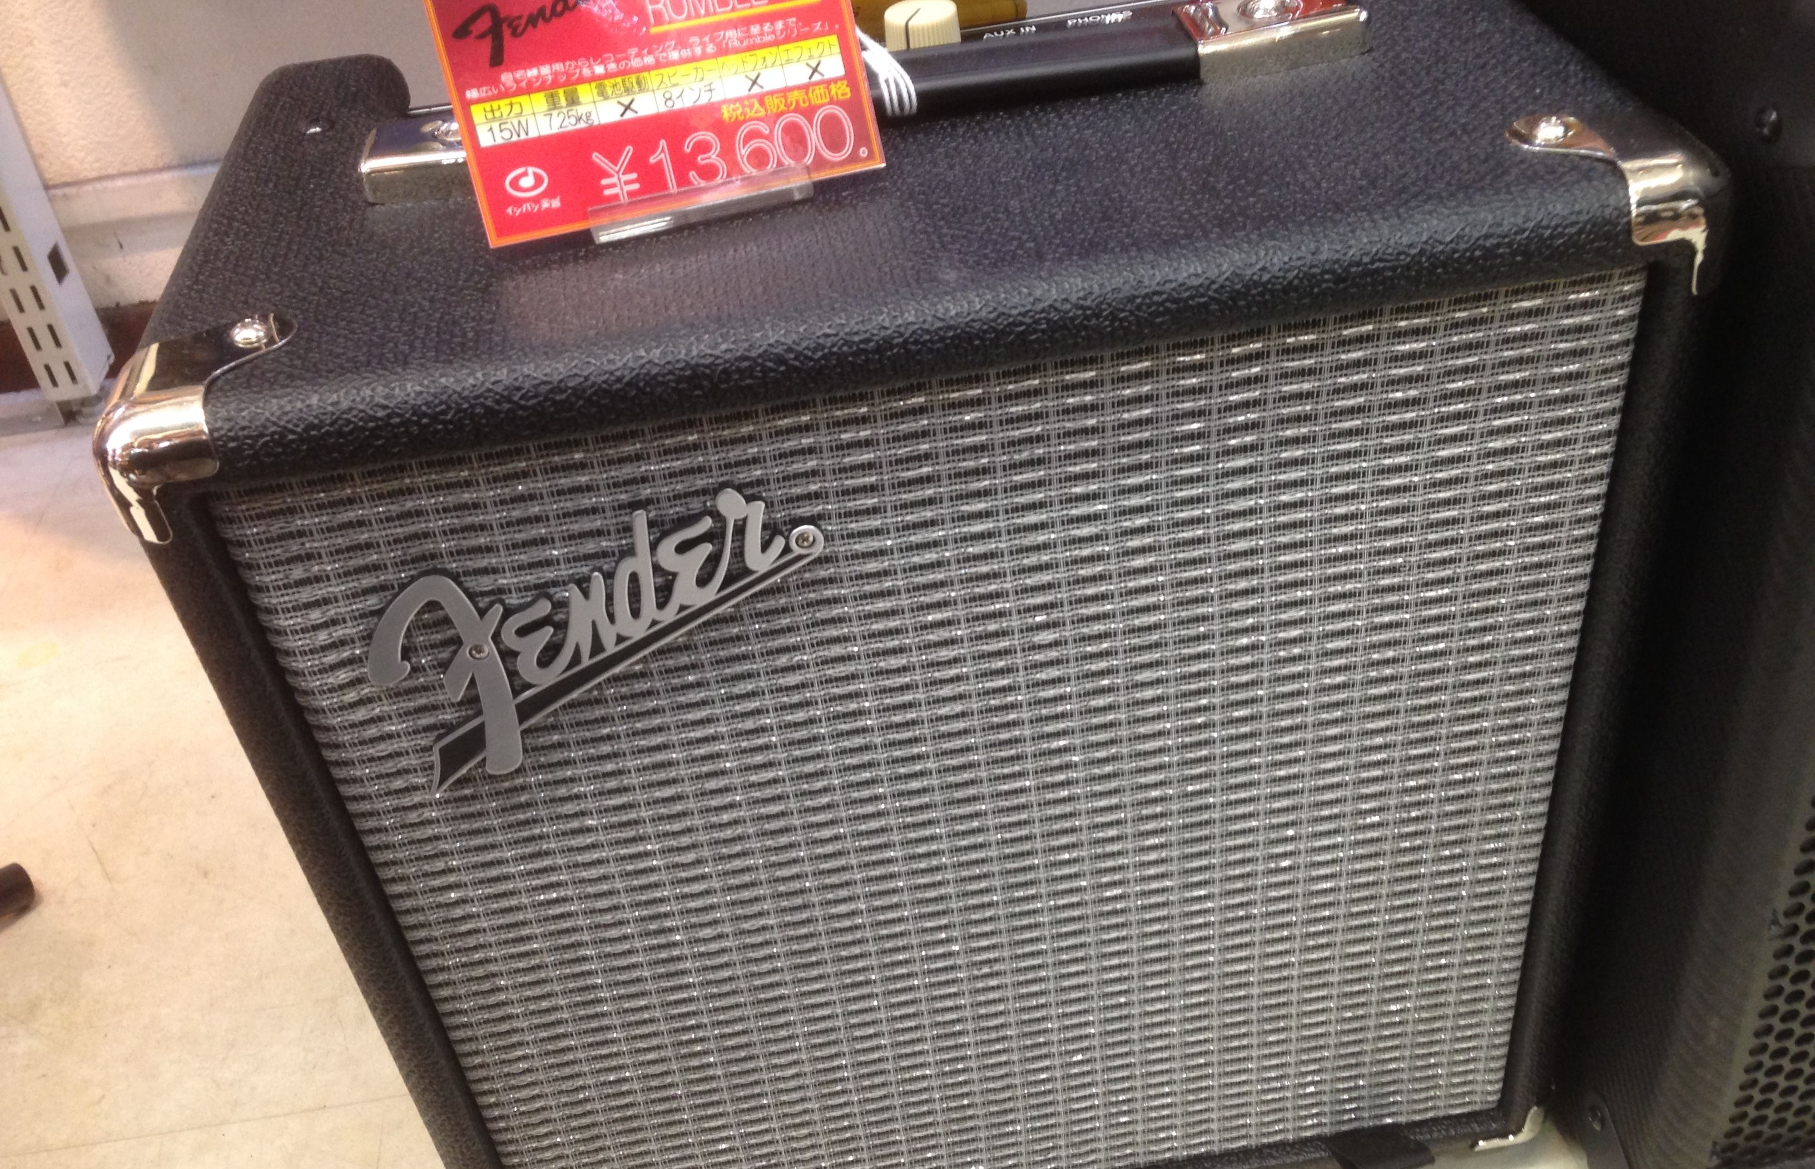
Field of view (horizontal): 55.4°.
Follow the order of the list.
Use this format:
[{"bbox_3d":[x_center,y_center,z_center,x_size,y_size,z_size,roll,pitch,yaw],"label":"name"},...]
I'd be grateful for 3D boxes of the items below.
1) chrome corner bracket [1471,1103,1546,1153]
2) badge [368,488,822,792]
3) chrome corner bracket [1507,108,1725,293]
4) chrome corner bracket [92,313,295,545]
[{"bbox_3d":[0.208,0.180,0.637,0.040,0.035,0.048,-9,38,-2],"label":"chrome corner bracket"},{"bbox_3d":[-0.077,0.014,0.439,0.119,0.083,0.005,-9,38,-2],"label":"badge"},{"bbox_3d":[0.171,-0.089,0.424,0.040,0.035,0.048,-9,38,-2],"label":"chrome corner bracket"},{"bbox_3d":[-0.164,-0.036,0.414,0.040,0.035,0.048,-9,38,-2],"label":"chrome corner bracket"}]

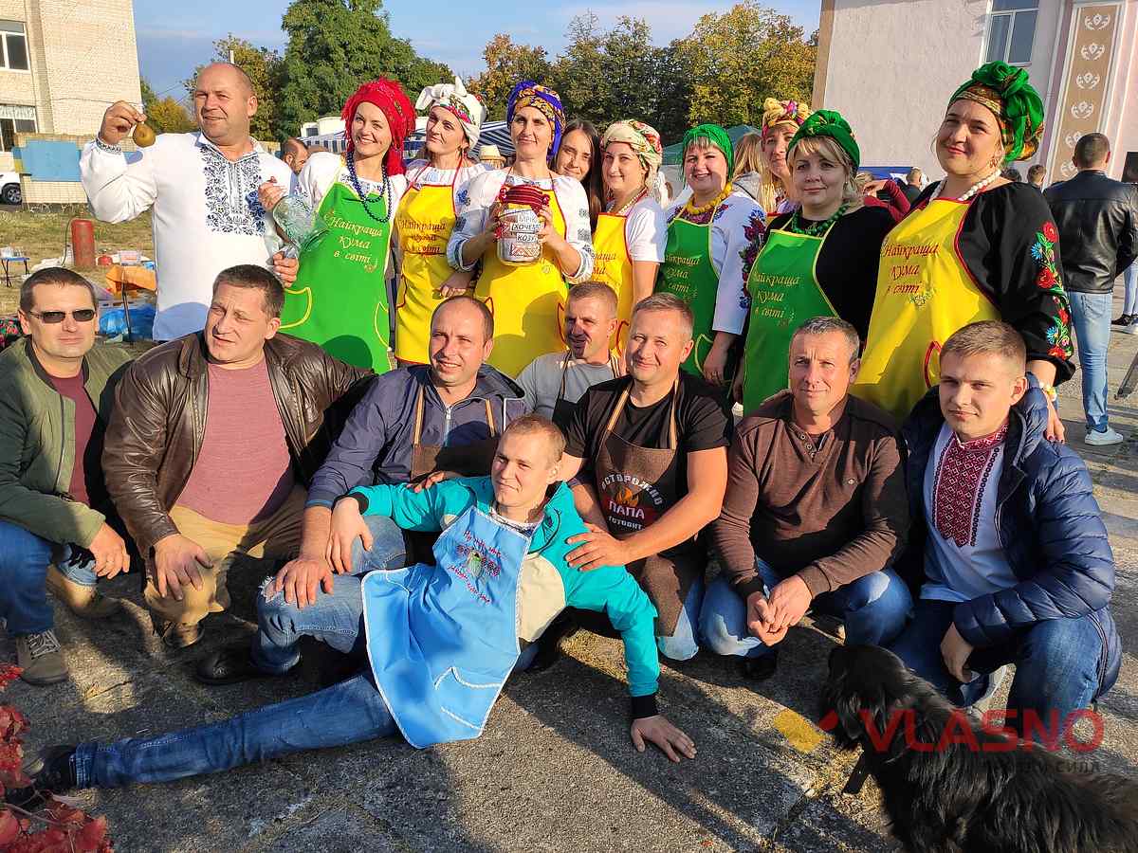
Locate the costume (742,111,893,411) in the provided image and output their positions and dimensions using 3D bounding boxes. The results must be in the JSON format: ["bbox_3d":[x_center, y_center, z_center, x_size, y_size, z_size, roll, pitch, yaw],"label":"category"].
[{"bbox_3d":[0.693,-0.103,2.492,0.500,1.580,0.350,12,18,35],"label":"costume"}]

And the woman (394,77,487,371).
[{"bbox_3d":[-0.460,-0.380,3.182,0.470,1.700,0.340,6,16,17],"label":"woman"}]

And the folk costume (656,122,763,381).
[{"bbox_3d":[0.467,-0.235,2.986,0.500,1.570,0.360,13,19,37],"label":"folk costume"}]

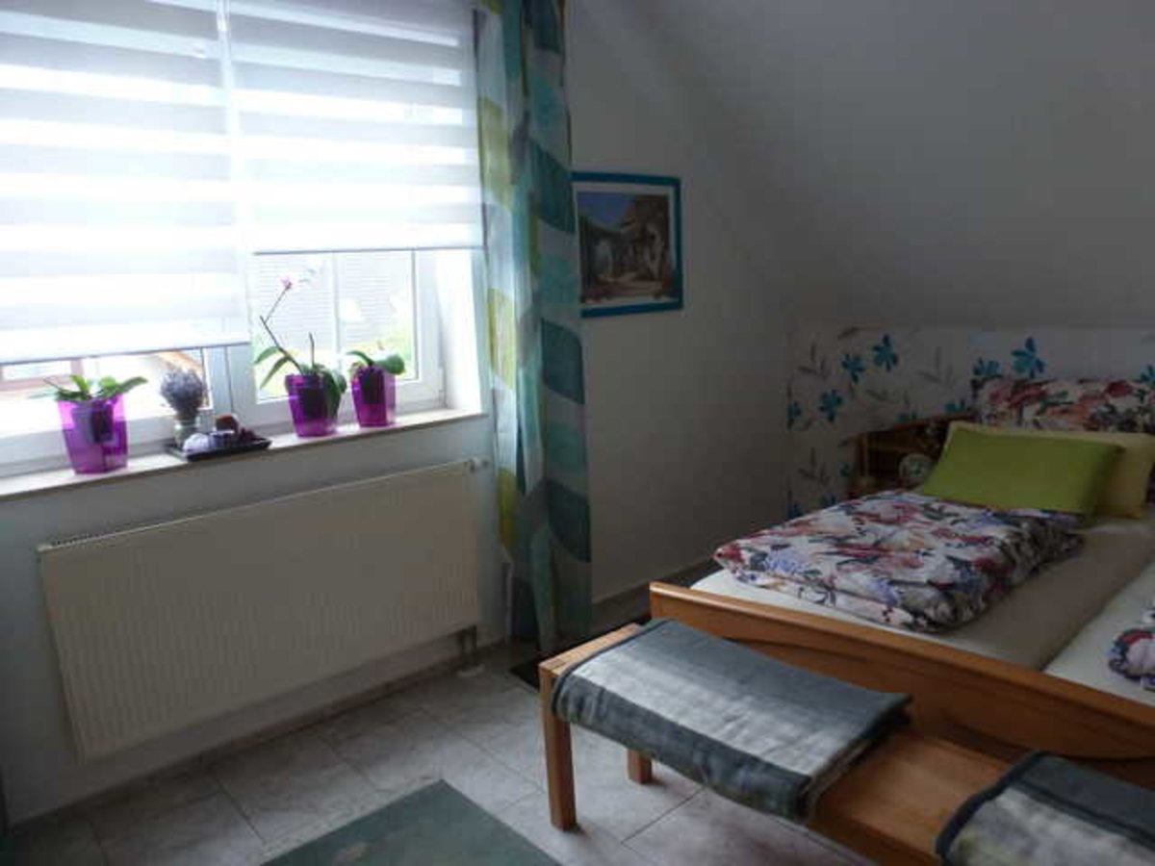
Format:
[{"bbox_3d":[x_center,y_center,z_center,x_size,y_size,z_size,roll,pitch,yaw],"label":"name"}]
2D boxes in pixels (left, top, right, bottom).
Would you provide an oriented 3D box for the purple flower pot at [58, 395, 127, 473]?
[{"bbox_3d":[-1.345,0.004,2.248,0.162,0.204,0.162,-11,10,-40],"label":"purple flower pot"}]

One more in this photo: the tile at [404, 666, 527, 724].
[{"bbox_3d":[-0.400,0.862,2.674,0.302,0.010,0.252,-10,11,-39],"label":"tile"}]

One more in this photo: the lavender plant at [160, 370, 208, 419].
[{"bbox_3d":[-1.153,-0.111,2.343,0.140,0.155,0.140,-10,11,-39],"label":"lavender plant"}]

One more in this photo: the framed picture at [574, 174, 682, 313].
[{"bbox_3d":[0.226,-0.784,3.339,0.648,0.566,0.025,-11,10,-40],"label":"framed picture"}]

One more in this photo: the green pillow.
[{"bbox_3d":[1.437,0.136,2.628,0.502,0.118,0.354,5,54,49],"label":"green pillow"}]

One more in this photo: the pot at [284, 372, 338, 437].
[{"bbox_3d":[-0.869,-0.091,2.652,0.164,0.194,0.164,-5,8,1],"label":"pot"}]

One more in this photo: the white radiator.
[{"bbox_3d":[-0.842,0.472,2.415,1.224,0.560,0.098,-11,10,-40],"label":"white radiator"}]

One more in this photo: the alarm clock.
[{"bbox_3d":[1.425,0.155,3.354,0.142,0.145,0.069,1,10,34],"label":"alarm clock"}]

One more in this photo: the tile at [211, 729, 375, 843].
[{"bbox_3d":[-0.808,0.975,2.242,0.300,0.010,0.480,-11,10,-40],"label":"tile"}]

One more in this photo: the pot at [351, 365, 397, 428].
[{"bbox_3d":[-0.699,-0.122,2.748,0.145,0.195,0.145,-3,9,0],"label":"pot"}]

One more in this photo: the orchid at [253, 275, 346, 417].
[{"bbox_3d":[-0.889,-0.273,2.563,0.230,0.460,0.170,-10,11,-39],"label":"orchid"}]

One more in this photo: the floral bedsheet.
[{"bbox_3d":[0.859,0.302,2.146,0.810,0.110,0.610,-10,11,-39],"label":"floral bedsheet"}]

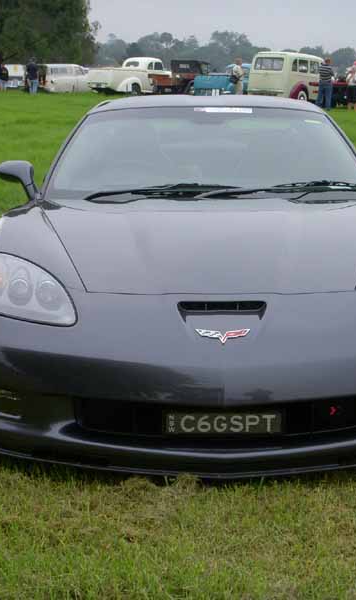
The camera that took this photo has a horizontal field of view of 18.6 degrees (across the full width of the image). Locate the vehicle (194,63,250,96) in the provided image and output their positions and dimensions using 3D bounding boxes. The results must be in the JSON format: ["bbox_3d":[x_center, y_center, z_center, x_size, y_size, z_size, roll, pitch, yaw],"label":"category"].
[{"bbox_3d":[2.523,-9.749,48.109,1.720,1.580,4.500,6,14,27],"label":"vehicle"}]

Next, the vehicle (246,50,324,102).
[{"bbox_3d":[5.185,-9.144,44.652,1.850,1.920,4.900,10,16,39],"label":"vehicle"}]

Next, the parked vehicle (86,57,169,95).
[{"bbox_3d":[-1.867,-10.788,52.380,1.800,1.700,4.900,11,16,41],"label":"parked vehicle"}]

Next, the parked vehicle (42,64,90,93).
[{"bbox_3d":[-5.801,-12.688,62.123,1.700,1.550,4.300,11,16,42],"label":"parked vehicle"}]

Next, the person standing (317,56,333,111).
[{"bbox_3d":[4.901,-7.196,36.094,0.520,1.760,0.350,4,13,20],"label":"person standing"}]

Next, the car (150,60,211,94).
[{"bbox_3d":[0.369,-11.637,56.489,1.650,1.750,4.100,9,15,35],"label":"car"}]

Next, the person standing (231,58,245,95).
[{"bbox_3d":[2.335,-8.653,42.634,0.360,1.740,0.500,-3,13,-15],"label":"person standing"}]

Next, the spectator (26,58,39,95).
[{"bbox_3d":[-7.020,-10.775,52.406,0.520,1.780,0.360,1,12,5],"label":"spectator"}]

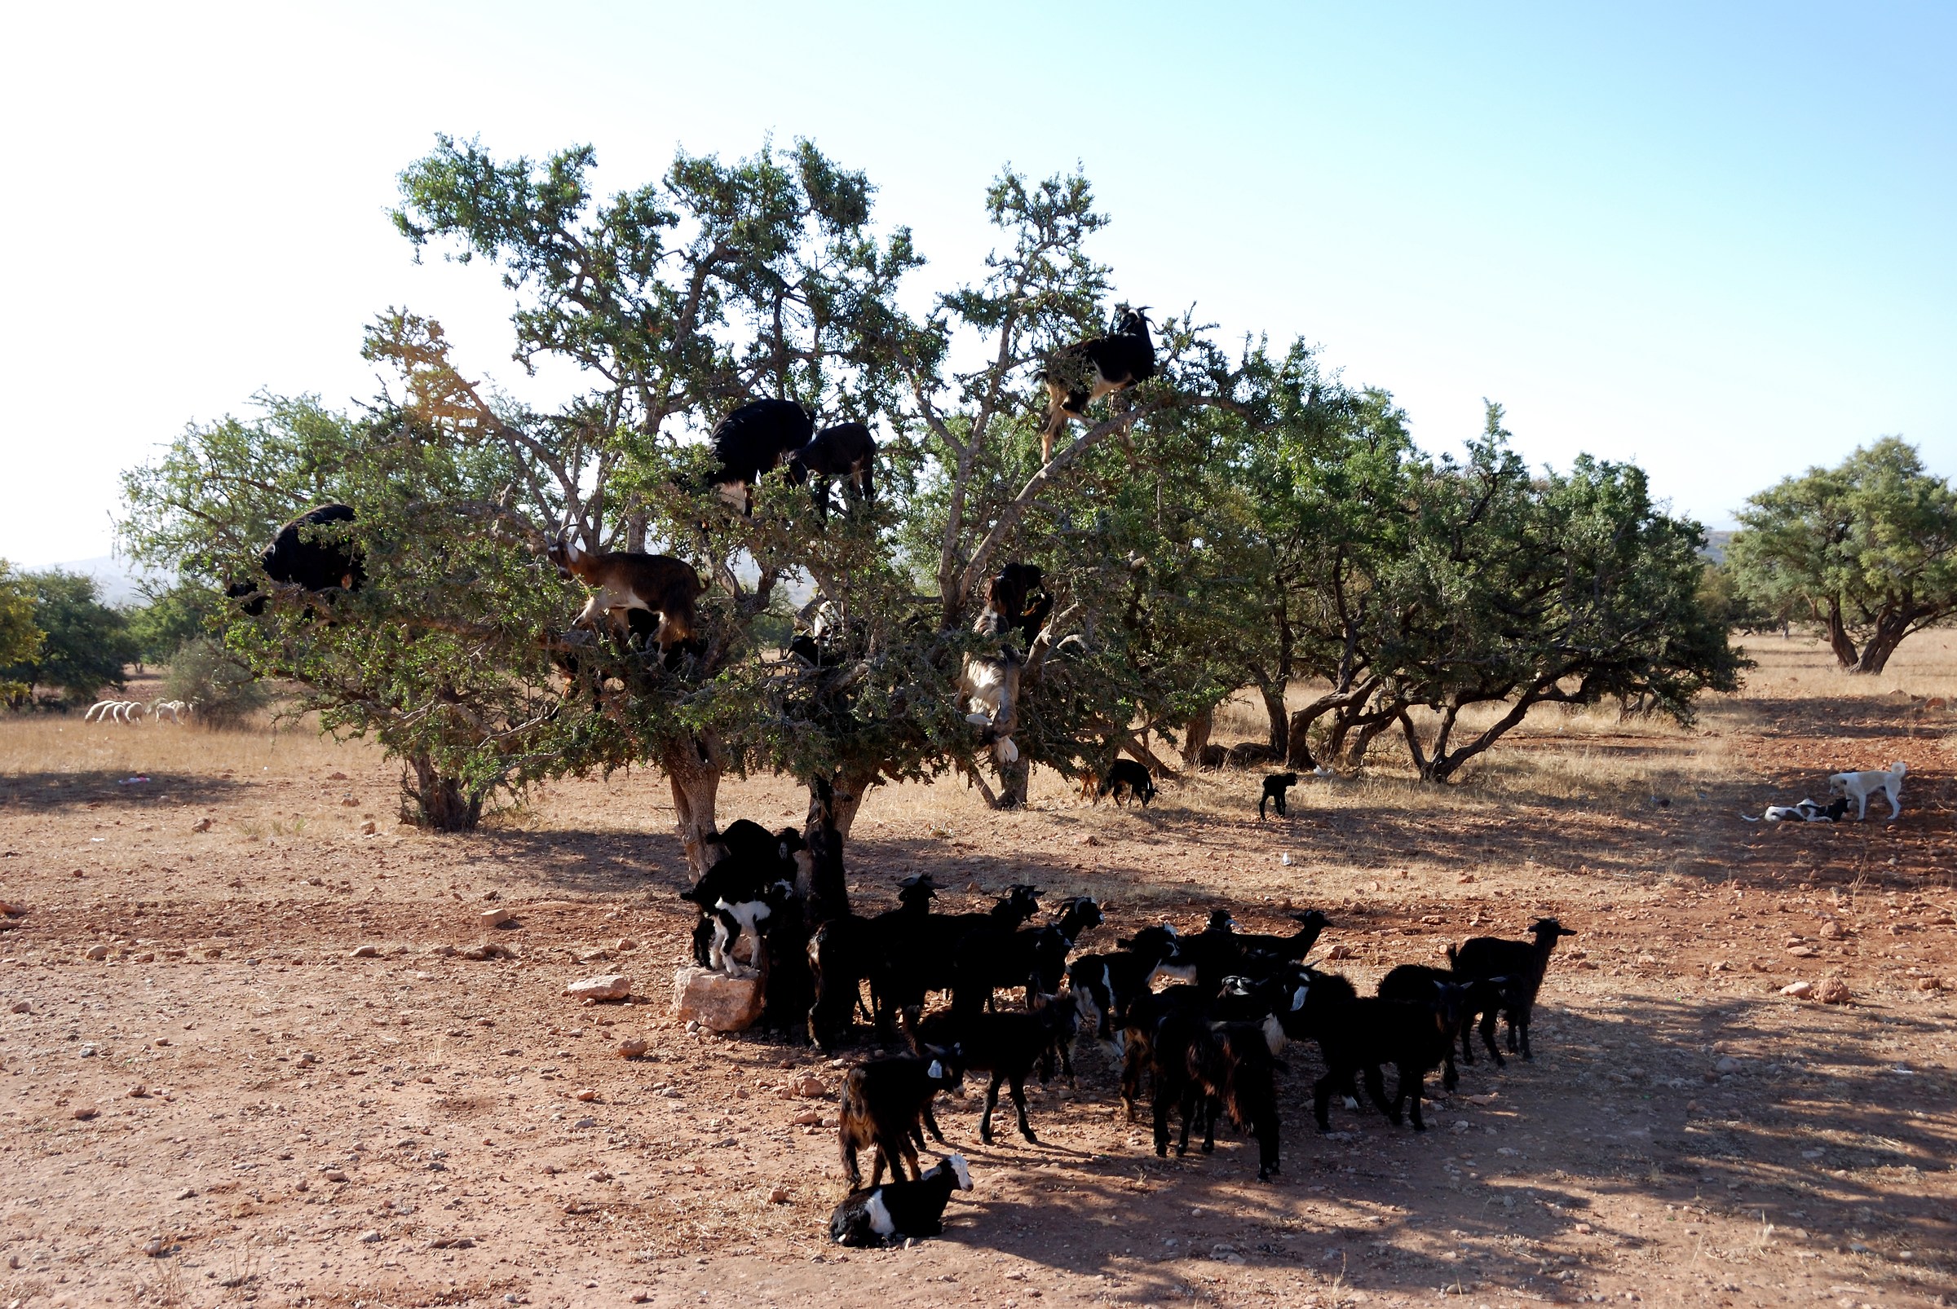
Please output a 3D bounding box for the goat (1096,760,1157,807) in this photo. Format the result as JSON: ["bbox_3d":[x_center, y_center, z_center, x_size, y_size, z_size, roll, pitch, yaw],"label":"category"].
[{"bbox_3d":[1.780,1.558,25.600,0.820,0.580,0.280,0,1,21],"label":"goat"}]

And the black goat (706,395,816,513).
[{"bbox_3d":[-1.489,-1.296,14.400,0.780,0.800,0.360,0,1,-6],"label":"black goat"}]

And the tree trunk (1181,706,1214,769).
[{"bbox_3d":[3.453,1.251,33.400,0.520,1.100,0.520,0,1,0],"label":"tree trunk"}]

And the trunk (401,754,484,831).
[{"bbox_3d":[-5.757,1.478,22.800,0.820,0.840,0.650,0,1,0],"label":"trunk"}]

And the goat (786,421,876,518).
[{"bbox_3d":[-0.980,-1.228,14.100,0.640,0.620,0.250,-1,1,-30],"label":"goat"}]

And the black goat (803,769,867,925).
[{"bbox_3d":[-0.792,1.149,11.400,0.320,1.020,0.480,0,1,3],"label":"black goat"}]

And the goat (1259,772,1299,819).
[{"bbox_3d":[3.610,1.698,25.500,0.520,0.560,0.200,0,1,-21],"label":"goat"}]

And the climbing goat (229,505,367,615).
[{"bbox_3d":[-4.406,-0.607,13.700,0.920,0.760,0.360,0,1,-15],"label":"climbing goat"}]

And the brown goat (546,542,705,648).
[{"bbox_3d":[-2.330,-0.398,14.000,1.040,0.760,0.330,0,1,-9],"label":"brown goat"}]

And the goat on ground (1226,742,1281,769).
[{"bbox_3d":[4.333,1.597,33.600,0.880,0.450,0.420,0,1,13],"label":"goat on ground"}]

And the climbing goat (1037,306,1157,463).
[{"bbox_3d":[0.759,-1.728,13.600,0.800,0.980,0.330,0,1,15],"label":"climbing goat"}]

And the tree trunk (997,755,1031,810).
[{"bbox_3d":[0.421,1.527,25.400,0.420,0.650,0.420,0,1,0],"label":"tree trunk"}]

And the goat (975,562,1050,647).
[{"bbox_3d":[0.230,-0.307,14.200,0.650,0.640,0.320,-1,1,-36],"label":"goat"}]

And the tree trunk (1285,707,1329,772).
[{"bbox_3d":[4.925,1.271,31.800,0.640,0.980,0.500,0,1,0],"label":"tree trunk"}]

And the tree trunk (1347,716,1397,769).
[{"bbox_3d":[5.991,1.337,32.300,0.720,0.850,0.550,0,1,0],"label":"tree trunk"}]

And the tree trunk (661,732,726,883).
[{"bbox_3d":[-1.881,1.114,14.000,0.430,1.180,0.400,0,1,0],"label":"tree trunk"}]

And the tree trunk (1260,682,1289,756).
[{"bbox_3d":[4.891,1.071,35.000,0.480,1.220,0.440,0,1,0],"label":"tree trunk"}]

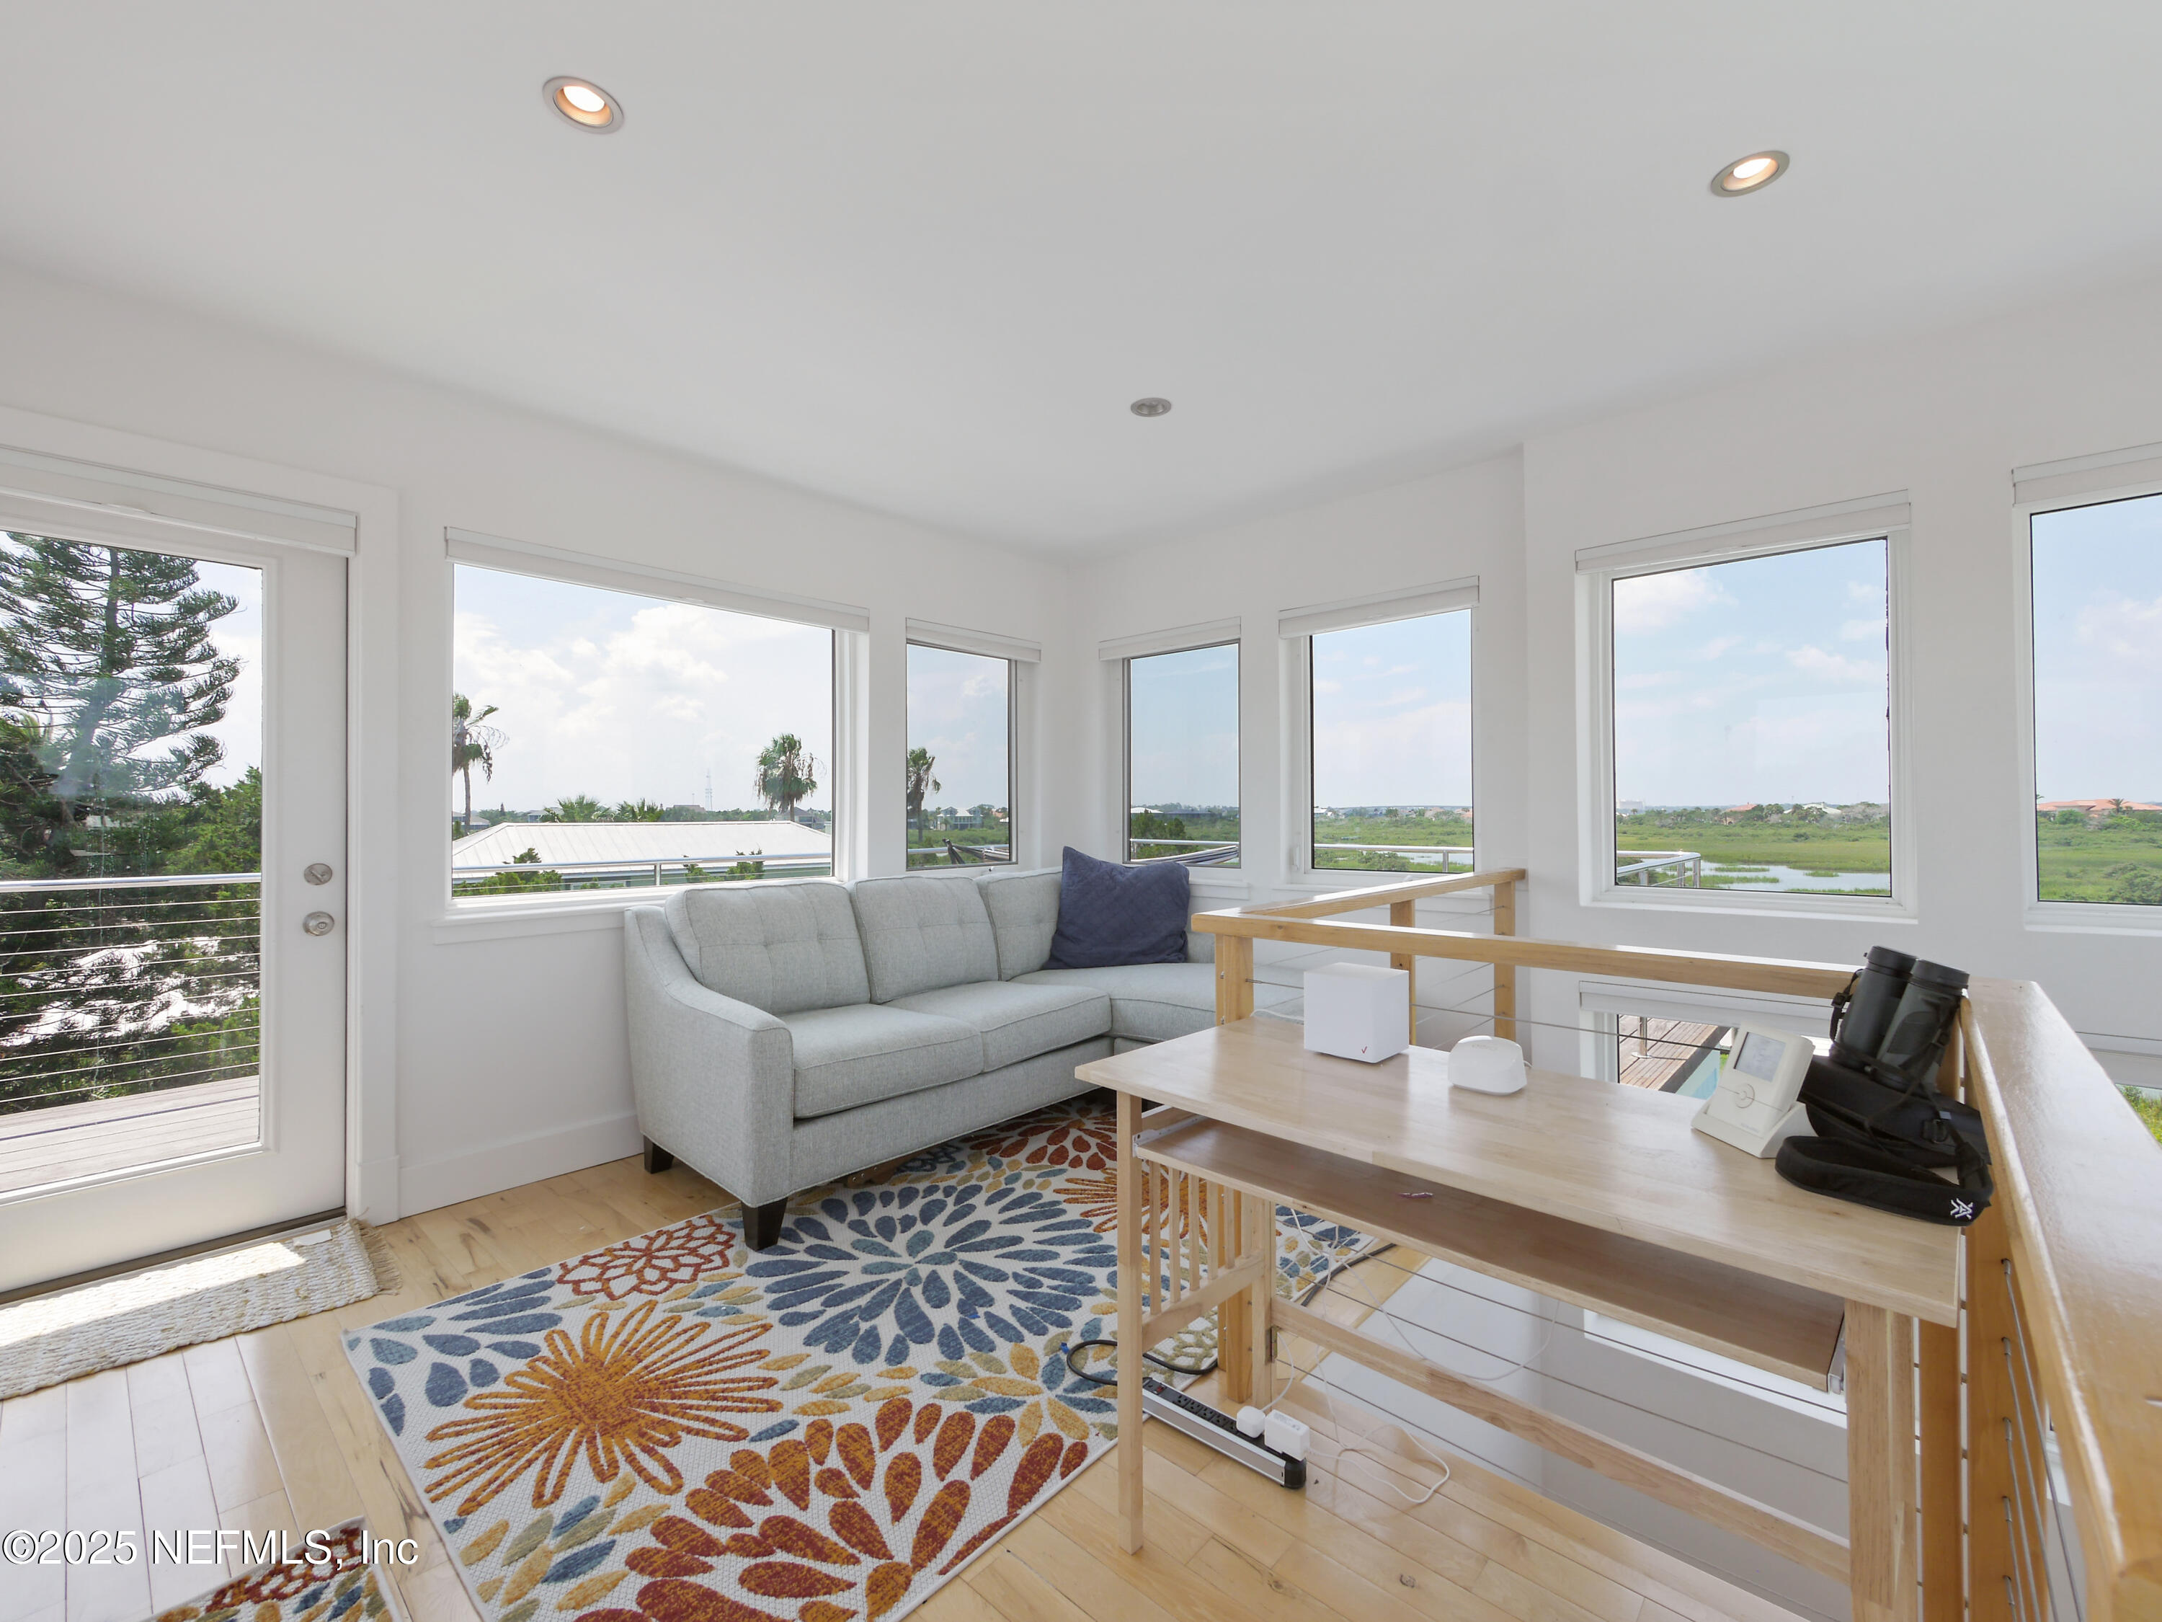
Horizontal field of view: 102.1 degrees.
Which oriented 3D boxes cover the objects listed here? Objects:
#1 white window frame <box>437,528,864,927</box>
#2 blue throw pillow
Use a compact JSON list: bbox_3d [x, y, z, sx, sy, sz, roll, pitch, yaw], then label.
[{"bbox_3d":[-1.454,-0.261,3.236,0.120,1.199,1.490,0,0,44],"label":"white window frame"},{"bbox_3d":[0.177,0.433,3.900,0.560,0.520,0.190,0,-14,-14],"label":"blue throw pillow"}]

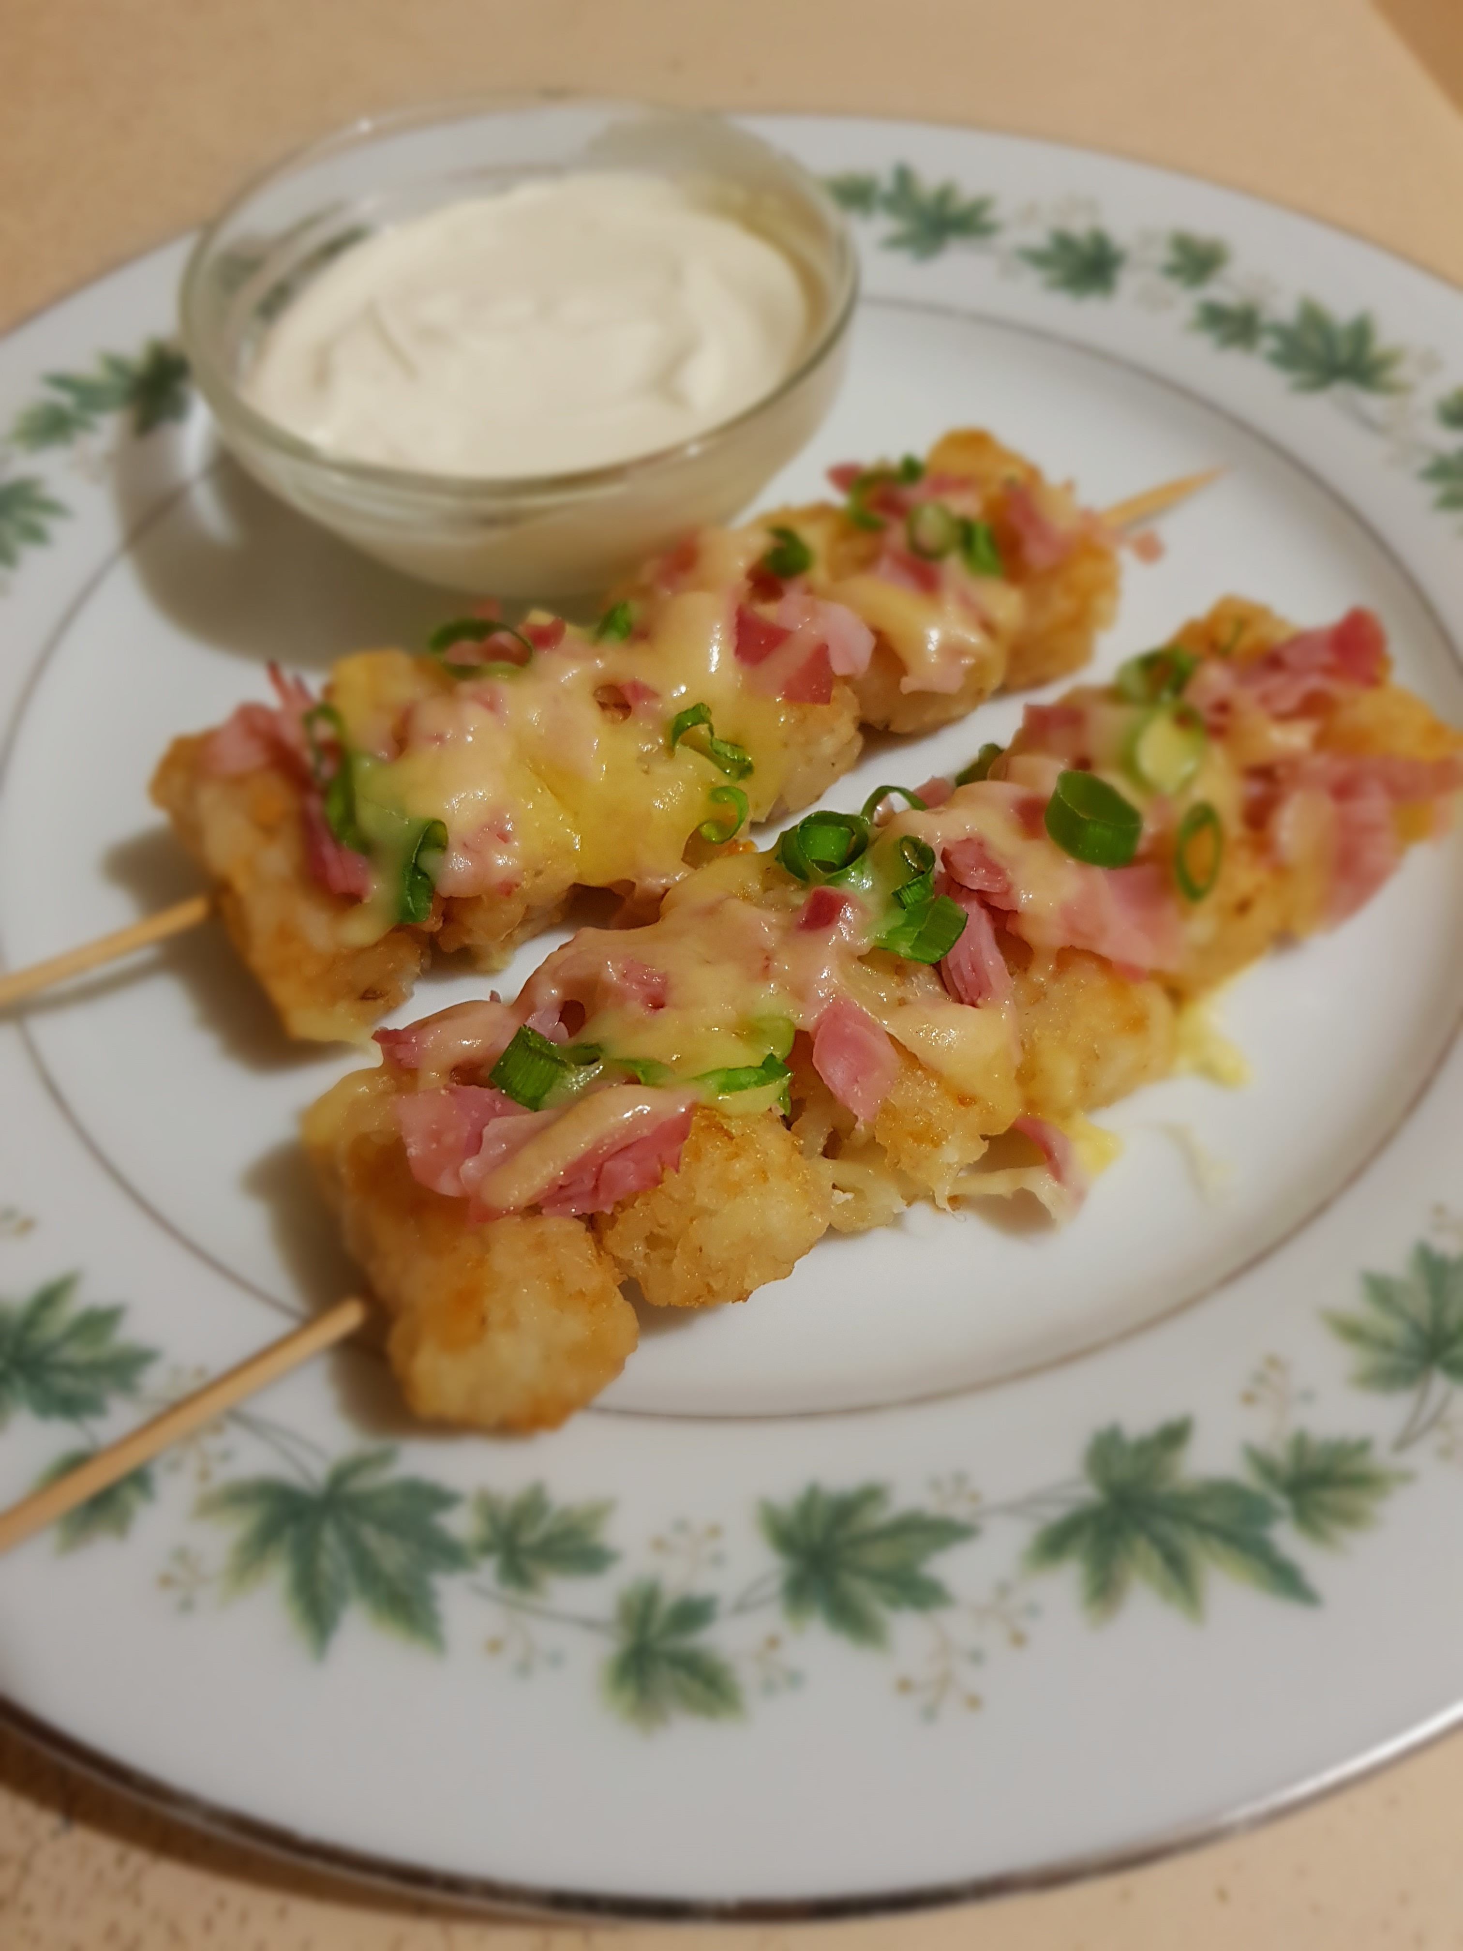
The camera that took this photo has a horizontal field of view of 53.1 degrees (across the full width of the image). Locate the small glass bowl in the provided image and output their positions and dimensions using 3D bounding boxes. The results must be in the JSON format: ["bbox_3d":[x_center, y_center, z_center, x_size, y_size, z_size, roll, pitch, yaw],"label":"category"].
[{"bbox_3d":[-0.028,-0.085,0.212,0.092,0.035,0.092,-1,56,1],"label":"small glass bowl"}]

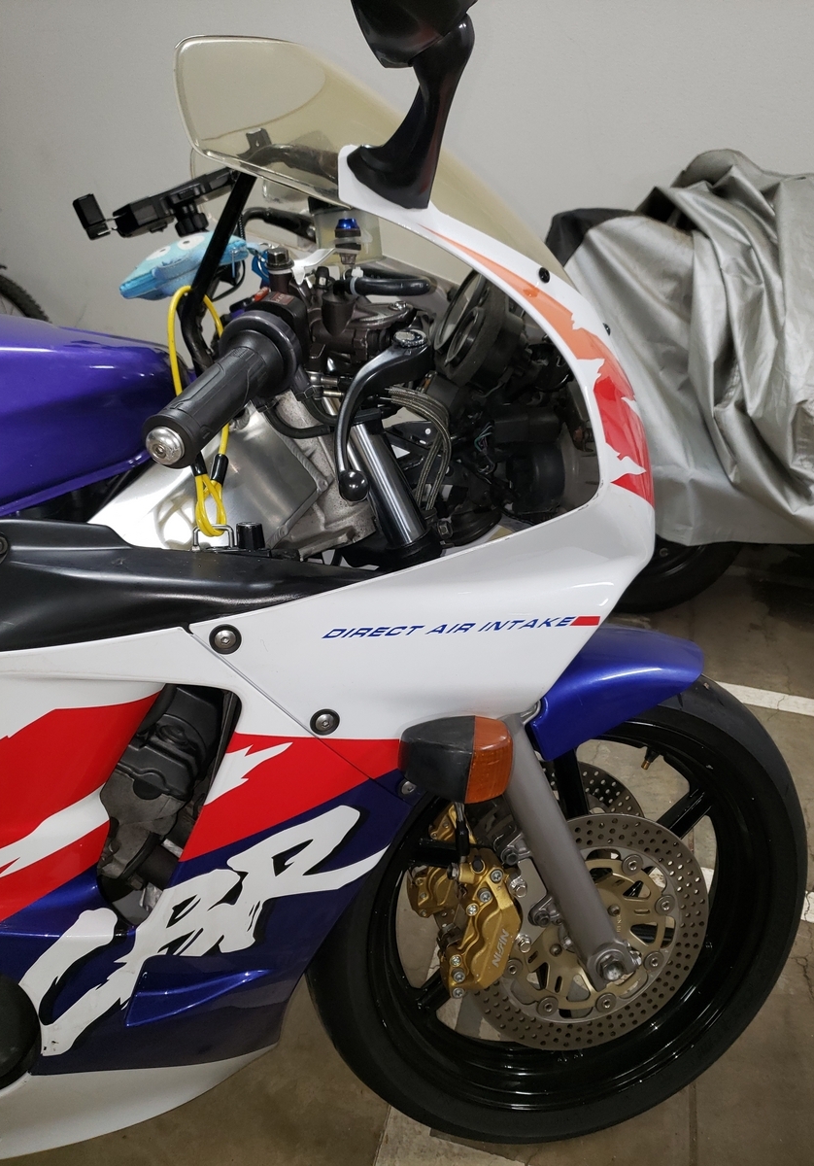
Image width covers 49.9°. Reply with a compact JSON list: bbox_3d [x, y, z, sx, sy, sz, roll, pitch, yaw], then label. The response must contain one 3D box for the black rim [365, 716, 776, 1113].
[{"bbox_3d":[0.176,0.354,0.973,0.460,0.460,0.092,-5,13,-13],"label":"black rim"}]

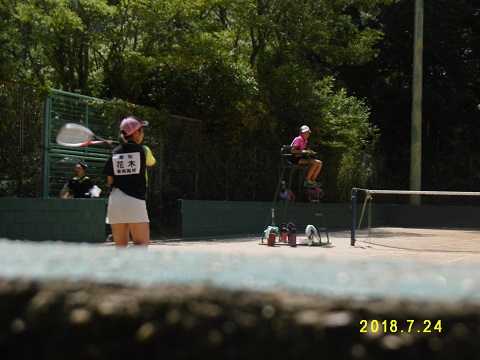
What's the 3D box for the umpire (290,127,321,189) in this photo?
[{"bbox_3d":[1.256,-0.460,20.800,0.640,1.190,0.440,0,-1,24],"label":"umpire"}]

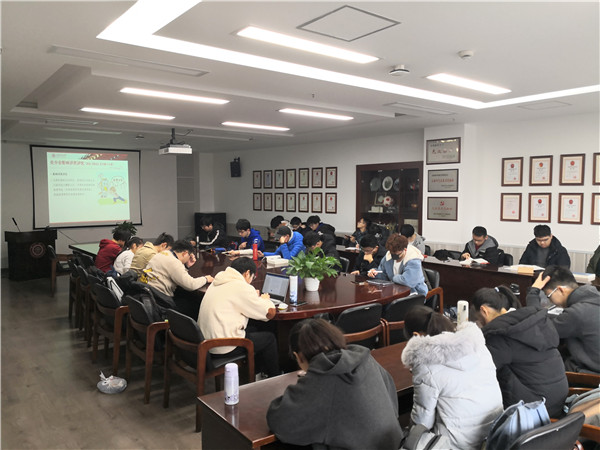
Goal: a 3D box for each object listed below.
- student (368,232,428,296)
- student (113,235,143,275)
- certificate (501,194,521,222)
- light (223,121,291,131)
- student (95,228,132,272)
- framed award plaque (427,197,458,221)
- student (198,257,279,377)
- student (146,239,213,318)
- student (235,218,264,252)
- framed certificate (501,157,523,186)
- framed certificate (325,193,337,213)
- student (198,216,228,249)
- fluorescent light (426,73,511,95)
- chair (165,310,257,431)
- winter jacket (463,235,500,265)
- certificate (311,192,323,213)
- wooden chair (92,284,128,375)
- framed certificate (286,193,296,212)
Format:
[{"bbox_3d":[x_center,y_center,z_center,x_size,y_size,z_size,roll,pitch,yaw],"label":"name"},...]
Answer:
[{"bbox_3d":[0.985,0.686,4.600,0.720,1.220,0.540,-4,6,-40],"label":"student"},{"bbox_3d":[-2.110,0.676,5.720,0.680,1.120,0.460,-4,6,-40],"label":"student"},{"bbox_3d":[2.818,-0.234,6.250,0.025,0.375,0.270,-4,5,-44],"label":"certificate"},{"bbox_3d":[-0.667,-1.585,7.462,1.220,0.080,0.200,-4,5,-38],"label":"light"},{"bbox_3d":[-2.419,0.667,6.462,0.800,1.180,0.520,-3,5,-38],"label":"student"},{"bbox_3d":[2.167,-0.240,7.091,0.030,0.350,0.500,-4,6,-43],"label":"framed award plaque"},{"bbox_3d":[-0.478,0.824,3.847,0.840,1.180,0.560,-4,5,-38],"label":"student"},{"bbox_3d":[-1.222,0.750,4.734,0.850,1.200,0.550,-4,5,-38],"label":"student"},{"bbox_3d":[-0.929,0.545,7.686,0.780,1.250,0.540,-3,5,-37],"label":"student"},{"bbox_3d":[2.984,-0.741,6.567,0.025,0.402,0.293,-4,6,-43],"label":"framed certificate"},{"bbox_3d":[0.712,-0.483,10.492,0.030,0.460,0.338,-4,5,-44],"label":"framed certificate"},{"bbox_3d":[-1.679,0.486,8.554,0.780,1.250,0.550,-4,5,-41],"label":"student"},{"bbox_3d":[1.657,-1.367,4.510,1.200,0.060,0.190,-4,5,-39],"label":"fluorescent light"},{"bbox_3d":[-0.709,1.046,3.651,0.550,0.810,0.560,-4,5,-44],"label":"chair"},{"bbox_3d":[2.562,0.414,6.603,0.430,0.610,0.510,-4,5,-38],"label":"winter jacket"},{"bbox_3d":[0.356,-0.459,9.845,0.030,0.410,0.329,-4,5,-38],"label":"certificate"},{"bbox_3d":[-1.719,0.978,4.649,0.560,0.810,0.570,4,6,44],"label":"wooden chair"},{"bbox_3d":[-0.190,-0.508,10.800,0.317,0.438,0.025,4,6,44],"label":"framed certificate"}]

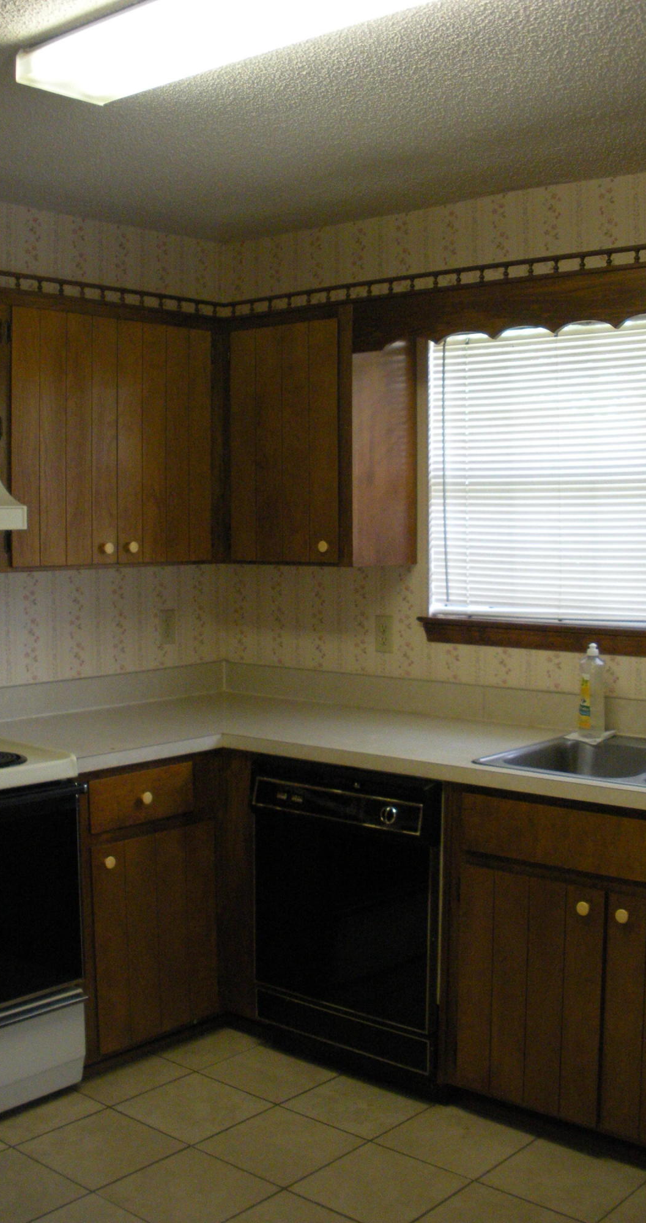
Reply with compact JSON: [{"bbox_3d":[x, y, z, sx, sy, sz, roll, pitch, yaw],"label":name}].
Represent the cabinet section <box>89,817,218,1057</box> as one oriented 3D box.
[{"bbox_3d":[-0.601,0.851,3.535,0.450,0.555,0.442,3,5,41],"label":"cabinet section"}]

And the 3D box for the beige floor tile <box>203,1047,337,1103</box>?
[{"bbox_3d":[-0.147,1.294,3.547,0.304,0.010,0.262,3,6,40],"label":"beige floor tile"}]

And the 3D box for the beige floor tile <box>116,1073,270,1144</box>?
[{"bbox_3d":[-0.334,1.282,3.280,0.303,0.012,0.303,3,5,40],"label":"beige floor tile"}]

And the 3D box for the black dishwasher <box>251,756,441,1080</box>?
[{"bbox_3d":[0.236,0.809,3.638,0.620,0.800,0.600,3,6,40],"label":"black dishwasher"}]

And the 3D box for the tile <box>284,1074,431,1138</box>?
[{"bbox_3d":[0.080,1.281,3.286,0.301,0.012,0.250,3,5,40],"label":"tile"}]

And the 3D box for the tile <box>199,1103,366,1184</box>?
[{"bbox_3d":[-0.102,1.296,3.082,0.303,0.012,0.303,3,5,40],"label":"tile"}]

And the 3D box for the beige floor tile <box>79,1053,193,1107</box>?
[{"bbox_3d":[-0.519,1.271,3.441,0.185,0.012,0.289,3,5,40],"label":"beige floor tile"}]

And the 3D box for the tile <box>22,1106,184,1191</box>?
[{"bbox_3d":[-0.534,1.314,3.103,0.304,0.010,0.304,3,6,40],"label":"tile"}]

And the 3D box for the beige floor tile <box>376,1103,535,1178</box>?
[{"bbox_3d":[0.329,1.312,3.150,0.304,0.010,0.262,3,6,40],"label":"beige floor tile"}]

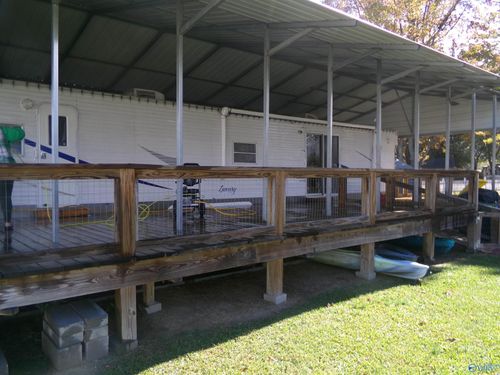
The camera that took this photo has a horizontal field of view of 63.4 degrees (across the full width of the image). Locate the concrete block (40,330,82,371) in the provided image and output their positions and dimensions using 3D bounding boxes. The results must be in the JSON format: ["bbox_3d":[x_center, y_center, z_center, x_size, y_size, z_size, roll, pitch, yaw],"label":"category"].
[{"bbox_3d":[-1.654,1.435,3.573,0.197,0.197,0.400,-1,2,-42],"label":"concrete block"}]

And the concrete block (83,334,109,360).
[{"bbox_3d":[-1.515,1.464,3.824,0.197,0.197,0.400,-1,2,-42],"label":"concrete block"}]

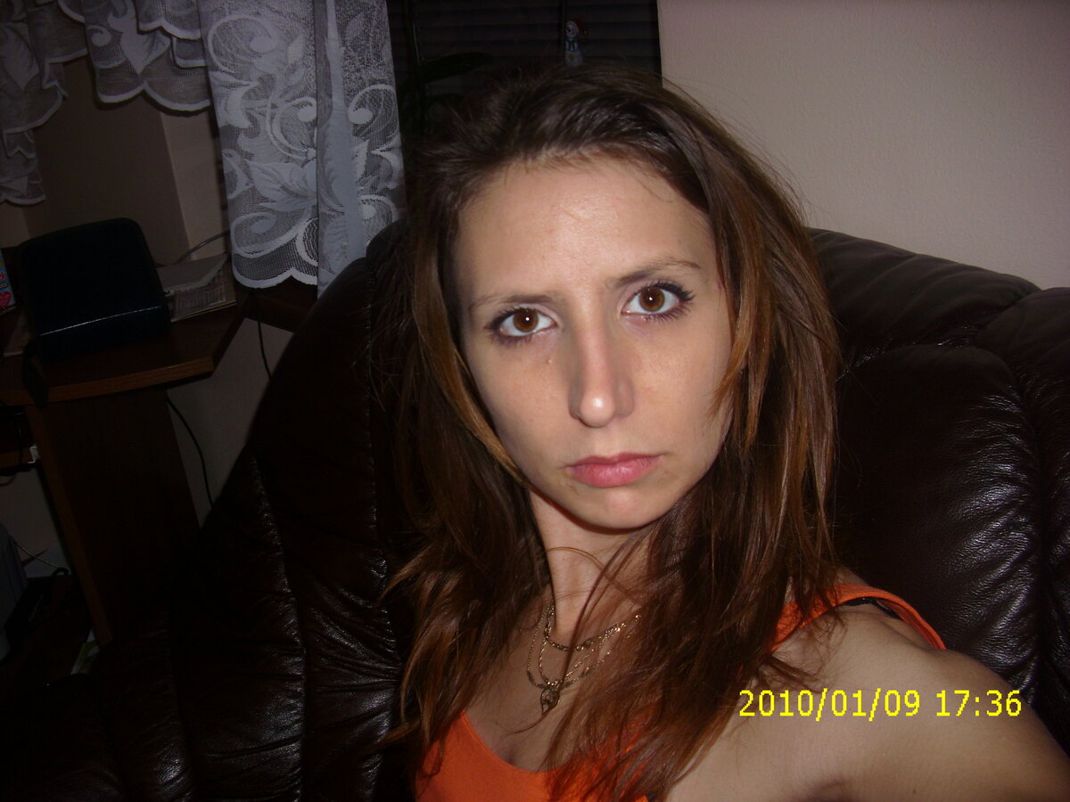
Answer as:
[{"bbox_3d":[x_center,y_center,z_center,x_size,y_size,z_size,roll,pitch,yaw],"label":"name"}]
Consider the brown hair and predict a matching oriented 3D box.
[{"bbox_3d":[0.045,0.008,0.635,0.240,0.380,0.220,-4,14,7],"label":"brown hair"}]

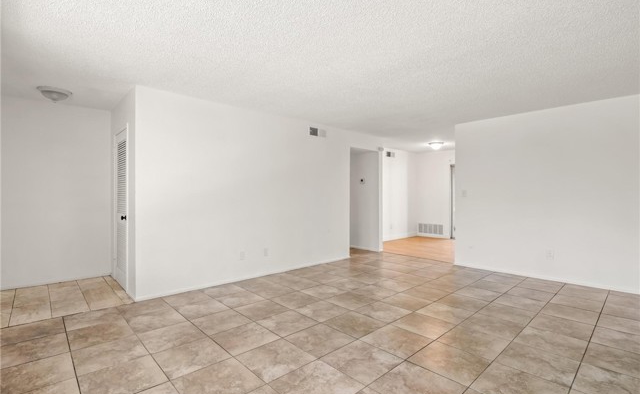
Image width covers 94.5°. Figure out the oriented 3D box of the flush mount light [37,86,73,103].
[{"bbox_3d":[-3.175,-1.200,3.550,0.320,0.145,0.320,0,0,0],"label":"flush mount light"}]

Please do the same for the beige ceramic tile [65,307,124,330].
[{"bbox_3d":[-2.200,1.195,2.911,0.440,0.012,0.422,0,0,-43],"label":"beige ceramic tile"}]

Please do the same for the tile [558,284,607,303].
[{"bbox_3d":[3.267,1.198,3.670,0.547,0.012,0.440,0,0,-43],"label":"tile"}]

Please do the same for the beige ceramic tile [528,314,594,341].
[{"bbox_3d":[2.282,1.229,2.805,0.450,0.015,0.450,0,0,-43],"label":"beige ceramic tile"}]

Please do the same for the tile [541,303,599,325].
[{"bbox_3d":[2.617,1.230,3.114,0.450,0.015,0.450,0,0,-43],"label":"tile"}]

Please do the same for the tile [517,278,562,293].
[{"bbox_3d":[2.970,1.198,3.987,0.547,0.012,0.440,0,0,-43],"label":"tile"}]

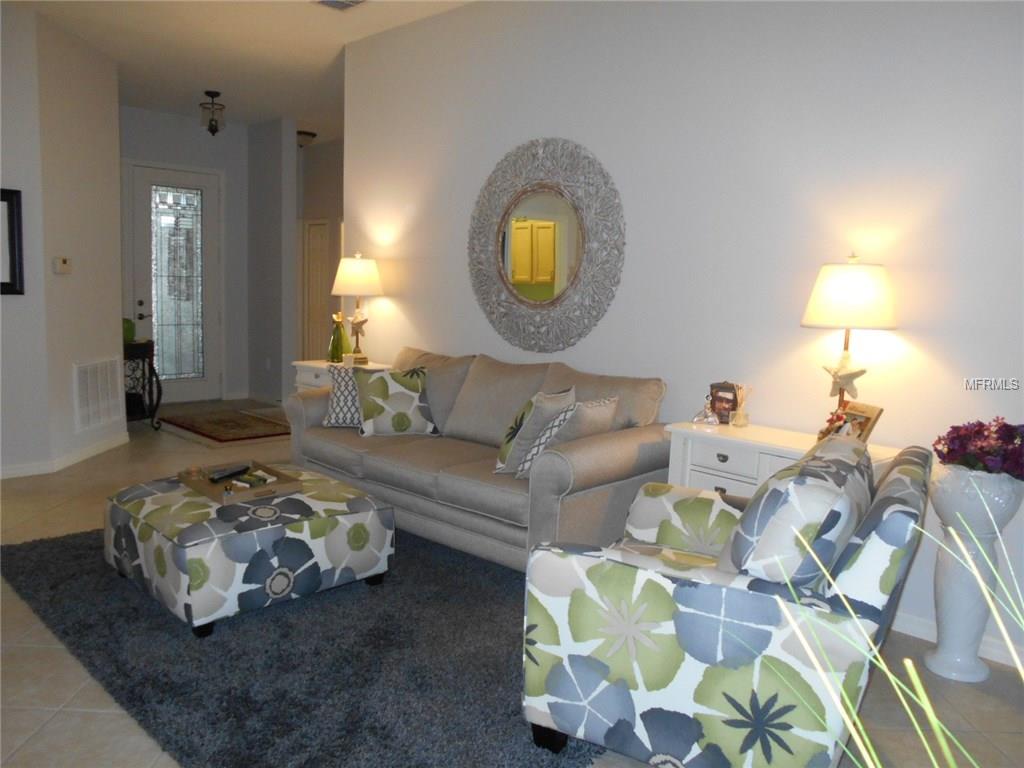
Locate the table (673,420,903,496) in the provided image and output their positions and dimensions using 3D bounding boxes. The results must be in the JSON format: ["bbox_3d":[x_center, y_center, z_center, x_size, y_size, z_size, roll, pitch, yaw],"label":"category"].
[{"bbox_3d":[1.136,0.622,3.315,0.886,0.786,0.469,8,9,42],"label":"table"}]

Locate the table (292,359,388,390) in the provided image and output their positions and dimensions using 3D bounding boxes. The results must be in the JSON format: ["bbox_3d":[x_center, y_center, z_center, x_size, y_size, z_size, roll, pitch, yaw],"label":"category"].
[{"bbox_3d":[-1.124,0.279,5.297,0.536,0.825,0.515,8,9,42],"label":"table"}]

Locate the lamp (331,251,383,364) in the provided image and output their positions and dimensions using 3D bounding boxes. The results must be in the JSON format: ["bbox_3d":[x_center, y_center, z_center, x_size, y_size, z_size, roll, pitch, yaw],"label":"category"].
[{"bbox_3d":[-1.060,-0.519,5.269,0.346,0.768,0.346,2,7,0],"label":"lamp"}]

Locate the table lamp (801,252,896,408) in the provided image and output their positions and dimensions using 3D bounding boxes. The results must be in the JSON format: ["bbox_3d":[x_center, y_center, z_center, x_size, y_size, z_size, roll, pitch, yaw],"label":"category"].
[{"bbox_3d":[1.339,-0.132,3.080,0.346,0.780,0.346,8,9,42],"label":"table lamp"}]

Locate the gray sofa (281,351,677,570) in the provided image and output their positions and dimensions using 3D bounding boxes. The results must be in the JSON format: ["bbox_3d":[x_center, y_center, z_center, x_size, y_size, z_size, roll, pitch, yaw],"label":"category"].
[{"bbox_3d":[-0.264,0.351,4.287,2.196,0.964,0.861,8,9,42],"label":"gray sofa"}]

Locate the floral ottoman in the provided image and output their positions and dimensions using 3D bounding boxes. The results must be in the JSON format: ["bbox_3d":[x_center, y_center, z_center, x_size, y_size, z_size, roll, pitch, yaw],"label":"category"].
[{"bbox_3d":[-1.161,0.692,3.418,0.866,0.389,0.912,9,9,44],"label":"floral ottoman"}]

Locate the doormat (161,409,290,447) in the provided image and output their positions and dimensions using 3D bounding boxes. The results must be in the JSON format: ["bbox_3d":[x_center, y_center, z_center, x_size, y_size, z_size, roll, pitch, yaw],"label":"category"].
[{"bbox_3d":[-2.633,0.394,7.291,1.340,0.015,0.897,9,9,44],"label":"doormat"}]

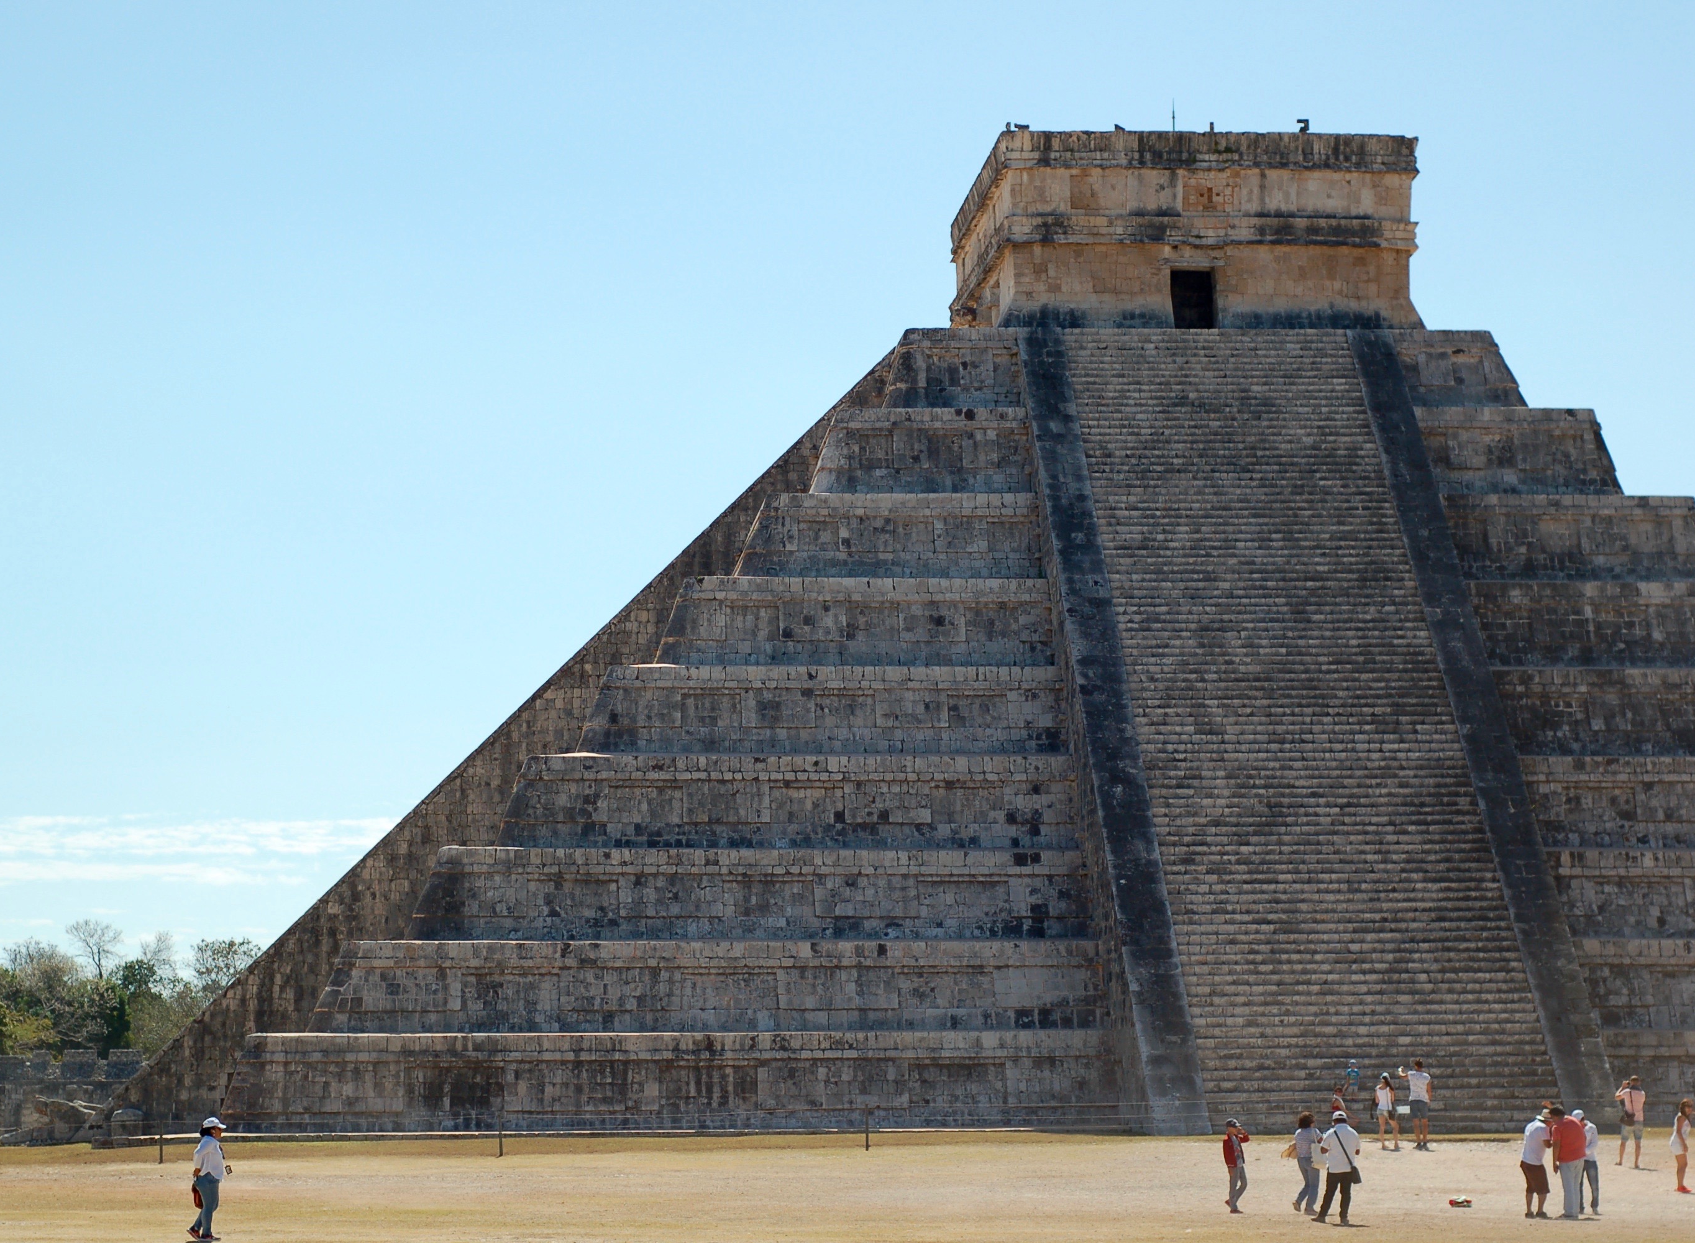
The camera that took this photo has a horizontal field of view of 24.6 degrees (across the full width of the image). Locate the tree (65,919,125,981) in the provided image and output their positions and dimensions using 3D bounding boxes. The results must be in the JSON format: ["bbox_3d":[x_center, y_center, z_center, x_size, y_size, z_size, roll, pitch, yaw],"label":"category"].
[{"bbox_3d":[-40.635,21.831,210.000,3.800,11.800,3.800,-1,-6,0],"label":"tree"}]

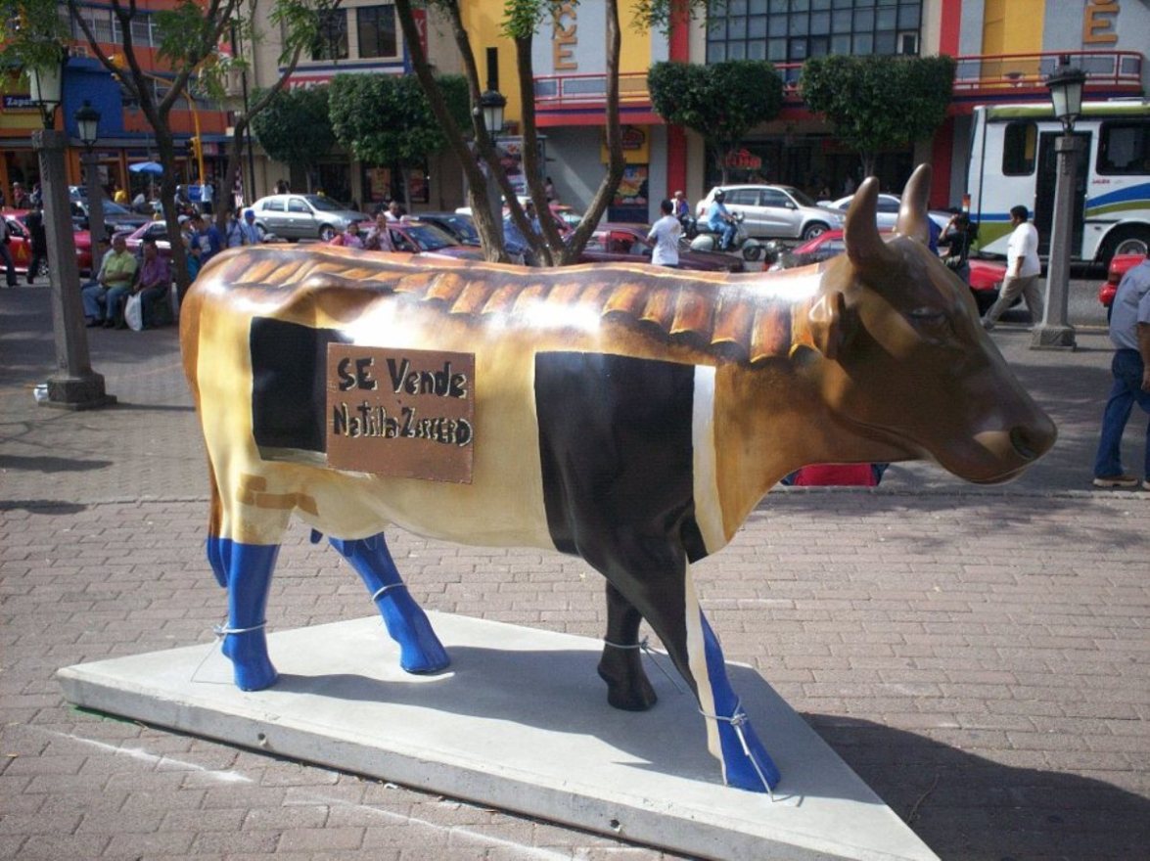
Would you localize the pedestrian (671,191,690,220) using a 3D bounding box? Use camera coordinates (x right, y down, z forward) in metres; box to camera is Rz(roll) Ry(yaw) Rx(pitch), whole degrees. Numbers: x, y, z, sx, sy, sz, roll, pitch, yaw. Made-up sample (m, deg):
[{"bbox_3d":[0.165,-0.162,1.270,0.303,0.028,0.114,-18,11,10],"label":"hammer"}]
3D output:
[{"bbox_3d":[3.104,-6.285,34.466,0.700,1.350,0.550,7,14,29],"label":"pedestrian"}]

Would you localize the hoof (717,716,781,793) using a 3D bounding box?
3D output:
[{"bbox_3d":[0.413,0.752,2.814,0.140,0.160,0.110,5,13,26],"label":"hoof"}]

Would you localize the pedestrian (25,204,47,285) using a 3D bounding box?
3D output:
[{"bbox_3d":[-10.733,-3.694,24.054,0.600,1.680,0.500,-3,13,-10],"label":"pedestrian"}]

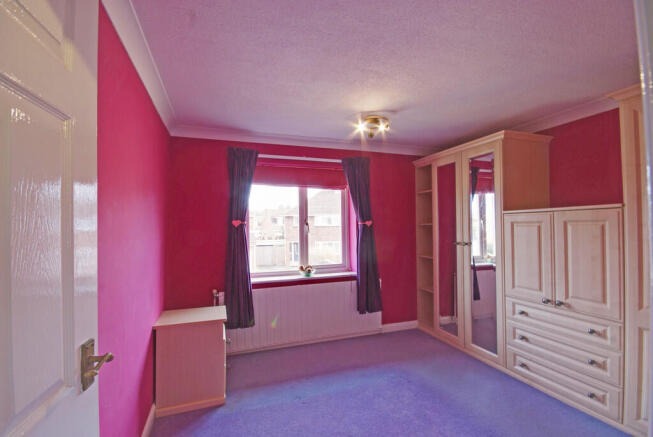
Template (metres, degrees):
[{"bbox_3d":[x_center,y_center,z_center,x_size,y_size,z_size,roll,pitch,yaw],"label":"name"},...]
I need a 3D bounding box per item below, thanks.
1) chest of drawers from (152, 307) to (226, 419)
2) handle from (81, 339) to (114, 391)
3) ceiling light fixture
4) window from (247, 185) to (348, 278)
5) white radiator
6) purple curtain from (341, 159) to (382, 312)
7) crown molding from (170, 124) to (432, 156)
[{"bbox_3d":[-1.039,1.073,2.125,0.475,0.627,0.377,1,-2,-22],"label":"chest of drawers"},{"bbox_3d":[-0.607,0.395,0.710,0.060,0.118,0.110,0,-2,-12],"label":"handle"},{"bbox_3d":[0.433,-0.843,2.509,0.255,0.157,0.255,1,-2,-22],"label":"ceiling light fixture"},{"bbox_3d":[-0.328,0.081,3.269,1.306,1.181,0.078,1,-2,-19],"label":"window"},{"bbox_3d":[-0.210,1.036,3.001,1.828,0.608,0.098,1,-2,-19],"label":"white radiator"},{"bbox_3d":[0.435,0.195,3.233,0.510,1.823,0.127,1,-2,-19],"label":"purple curtain"},{"bbox_3d":[0.063,-0.871,3.172,3.283,0.127,0.118,1,-2,-19],"label":"crown molding"}]

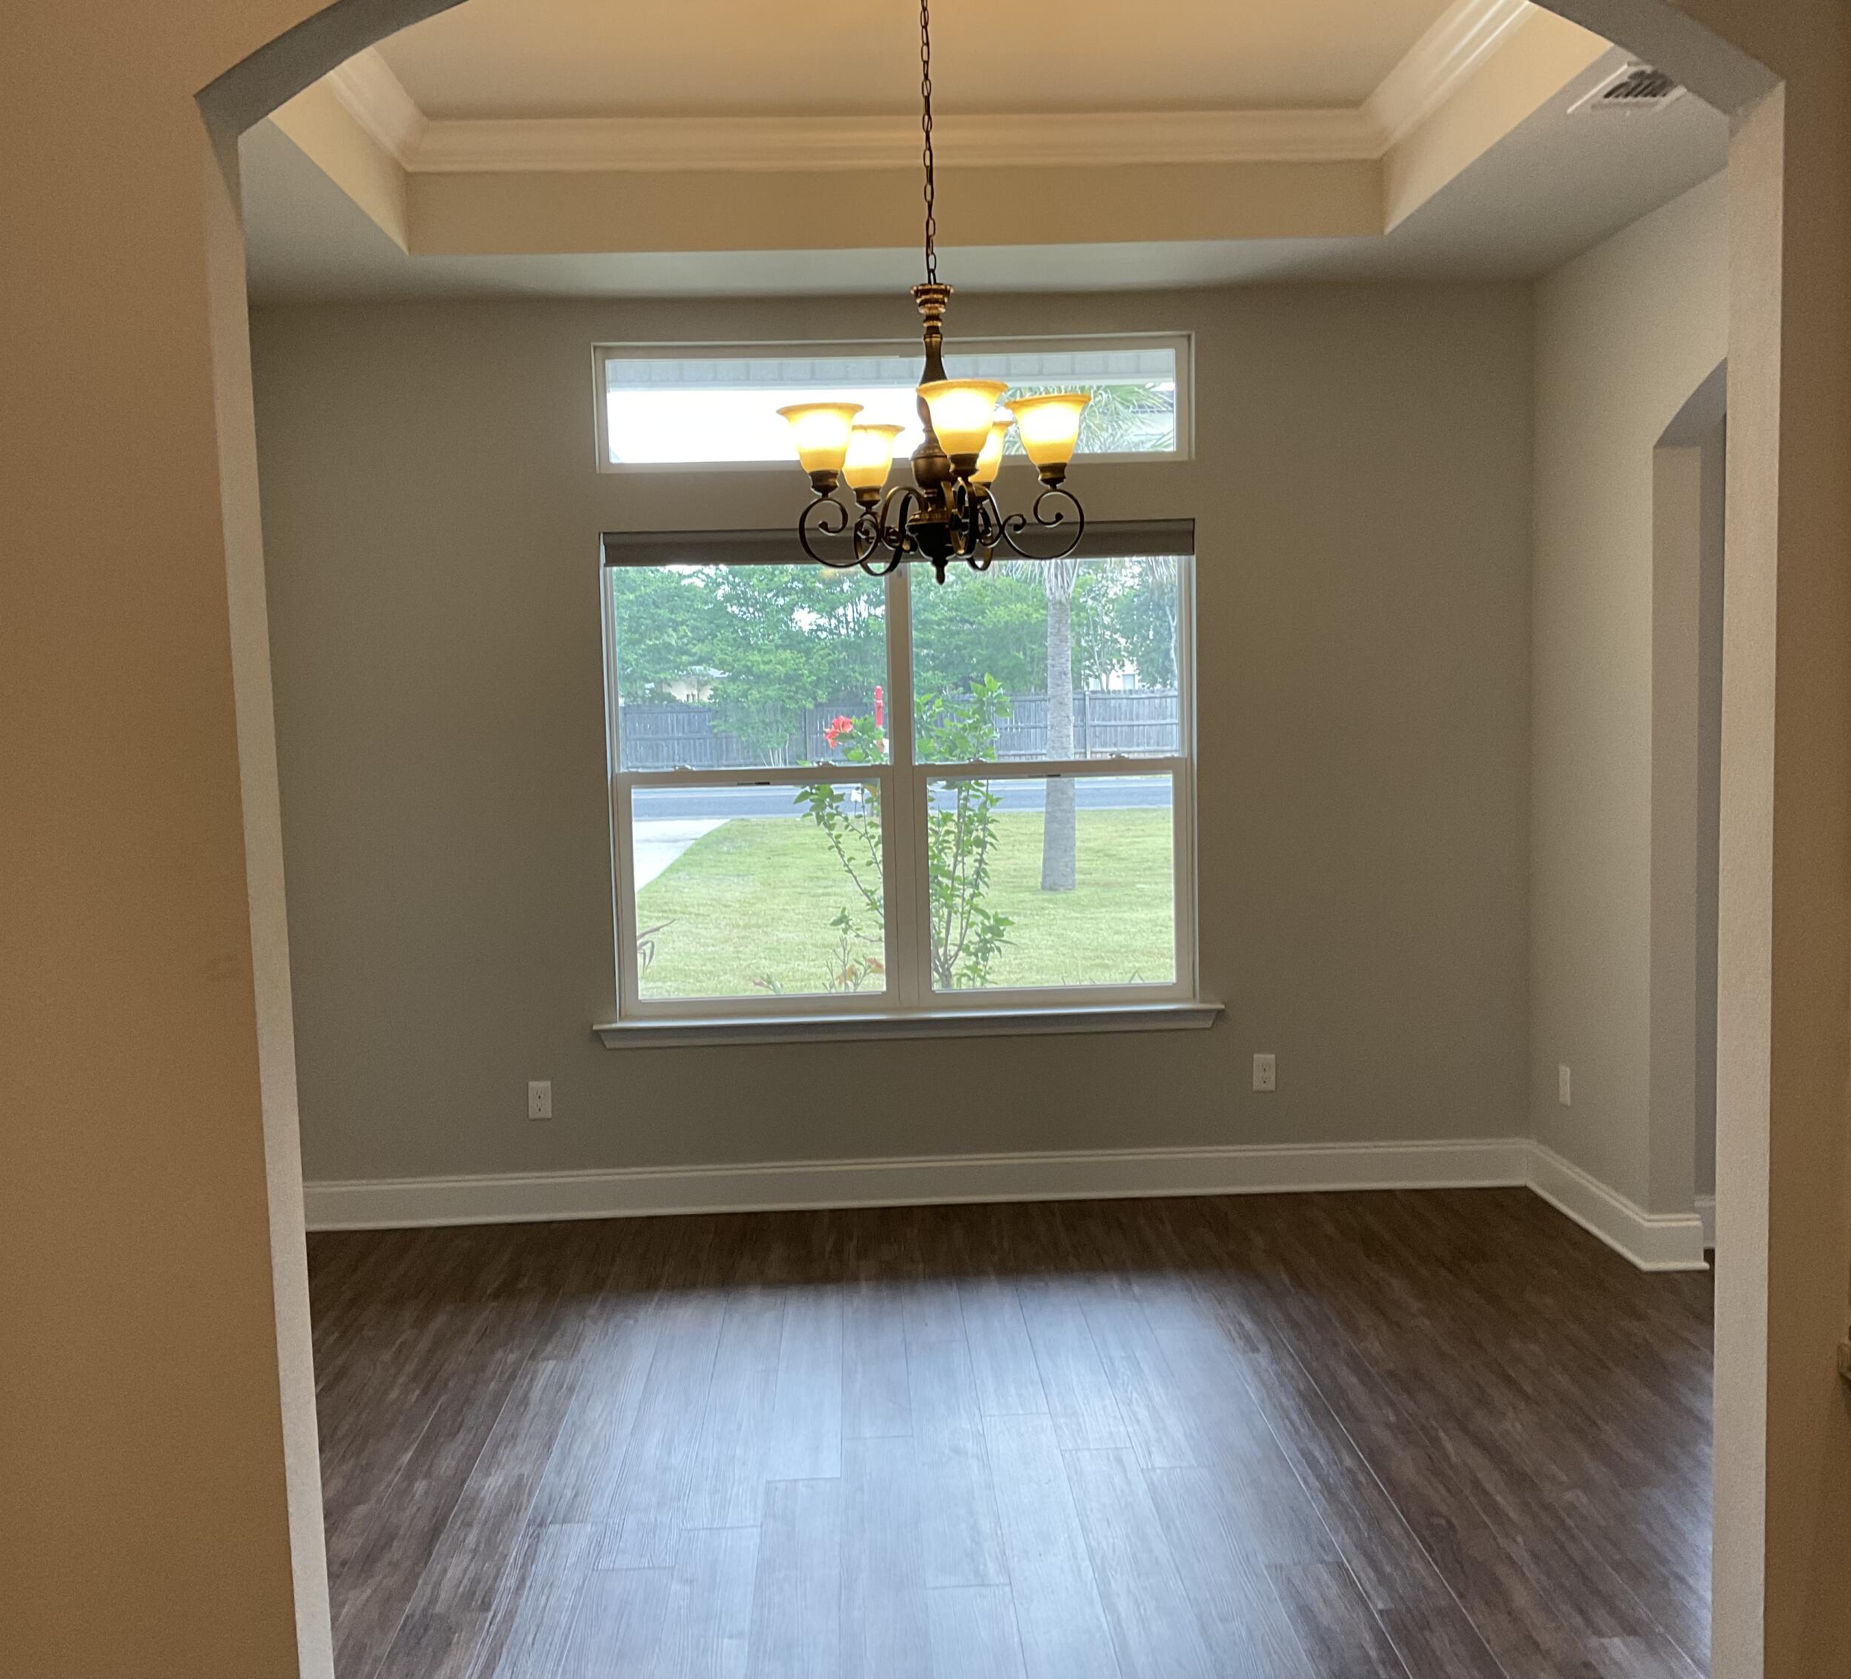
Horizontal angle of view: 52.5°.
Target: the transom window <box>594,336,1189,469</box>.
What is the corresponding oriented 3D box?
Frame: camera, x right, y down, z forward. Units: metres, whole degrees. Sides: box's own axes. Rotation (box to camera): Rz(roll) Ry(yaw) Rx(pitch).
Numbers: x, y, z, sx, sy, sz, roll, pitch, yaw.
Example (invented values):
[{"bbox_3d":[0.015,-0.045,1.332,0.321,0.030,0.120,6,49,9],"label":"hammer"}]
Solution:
[{"bbox_3d":[-0.087,-1.311,5.670,1.791,0.379,0.120,-2,5,-2],"label":"transom window"}]

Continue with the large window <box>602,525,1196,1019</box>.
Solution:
[{"bbox_3d":[-0.063,-0.208,5.765,1.789,1.481,0.120,-2,5,-2],"label":"large window"}]

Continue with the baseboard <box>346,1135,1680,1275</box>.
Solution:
[{"bbox_3d":[0.081,1.102,5.375,3.980,0.147,0.890,-2,5,-2],"label":"baseboard"}]

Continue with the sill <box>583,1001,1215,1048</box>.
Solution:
[{"bbox_3d":[-0.044,0.572,5.787,1.931,0.082,0.110,-2,5,-2],"label":"sill"}]

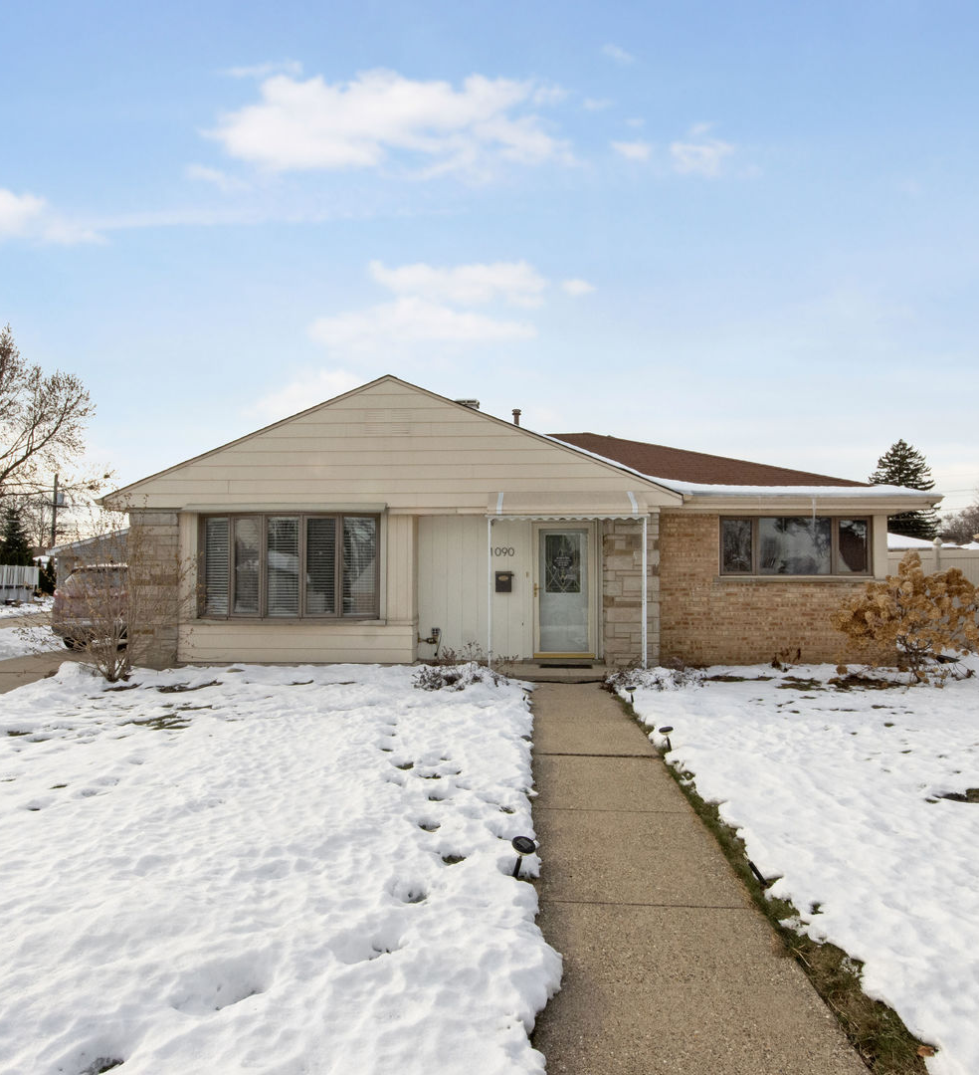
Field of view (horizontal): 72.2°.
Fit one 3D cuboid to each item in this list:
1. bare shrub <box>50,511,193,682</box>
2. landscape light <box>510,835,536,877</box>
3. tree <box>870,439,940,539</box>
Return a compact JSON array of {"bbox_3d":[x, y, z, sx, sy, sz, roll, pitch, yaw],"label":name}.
[{"bbox_3d":[-4.720,0.740,8.600,1.700,2.200,1.600,0,-3,2],"label":"bare shrub"},{"bbox_3d":[0.187,1.964,4.070,0.140,0.260,0.140,10,6,2],"label":"landscape light"},{"bbox_3d":[22.100,-0.840,36.000,4.200,8.900,4.200,0,-3,2],"label":"tree"}]

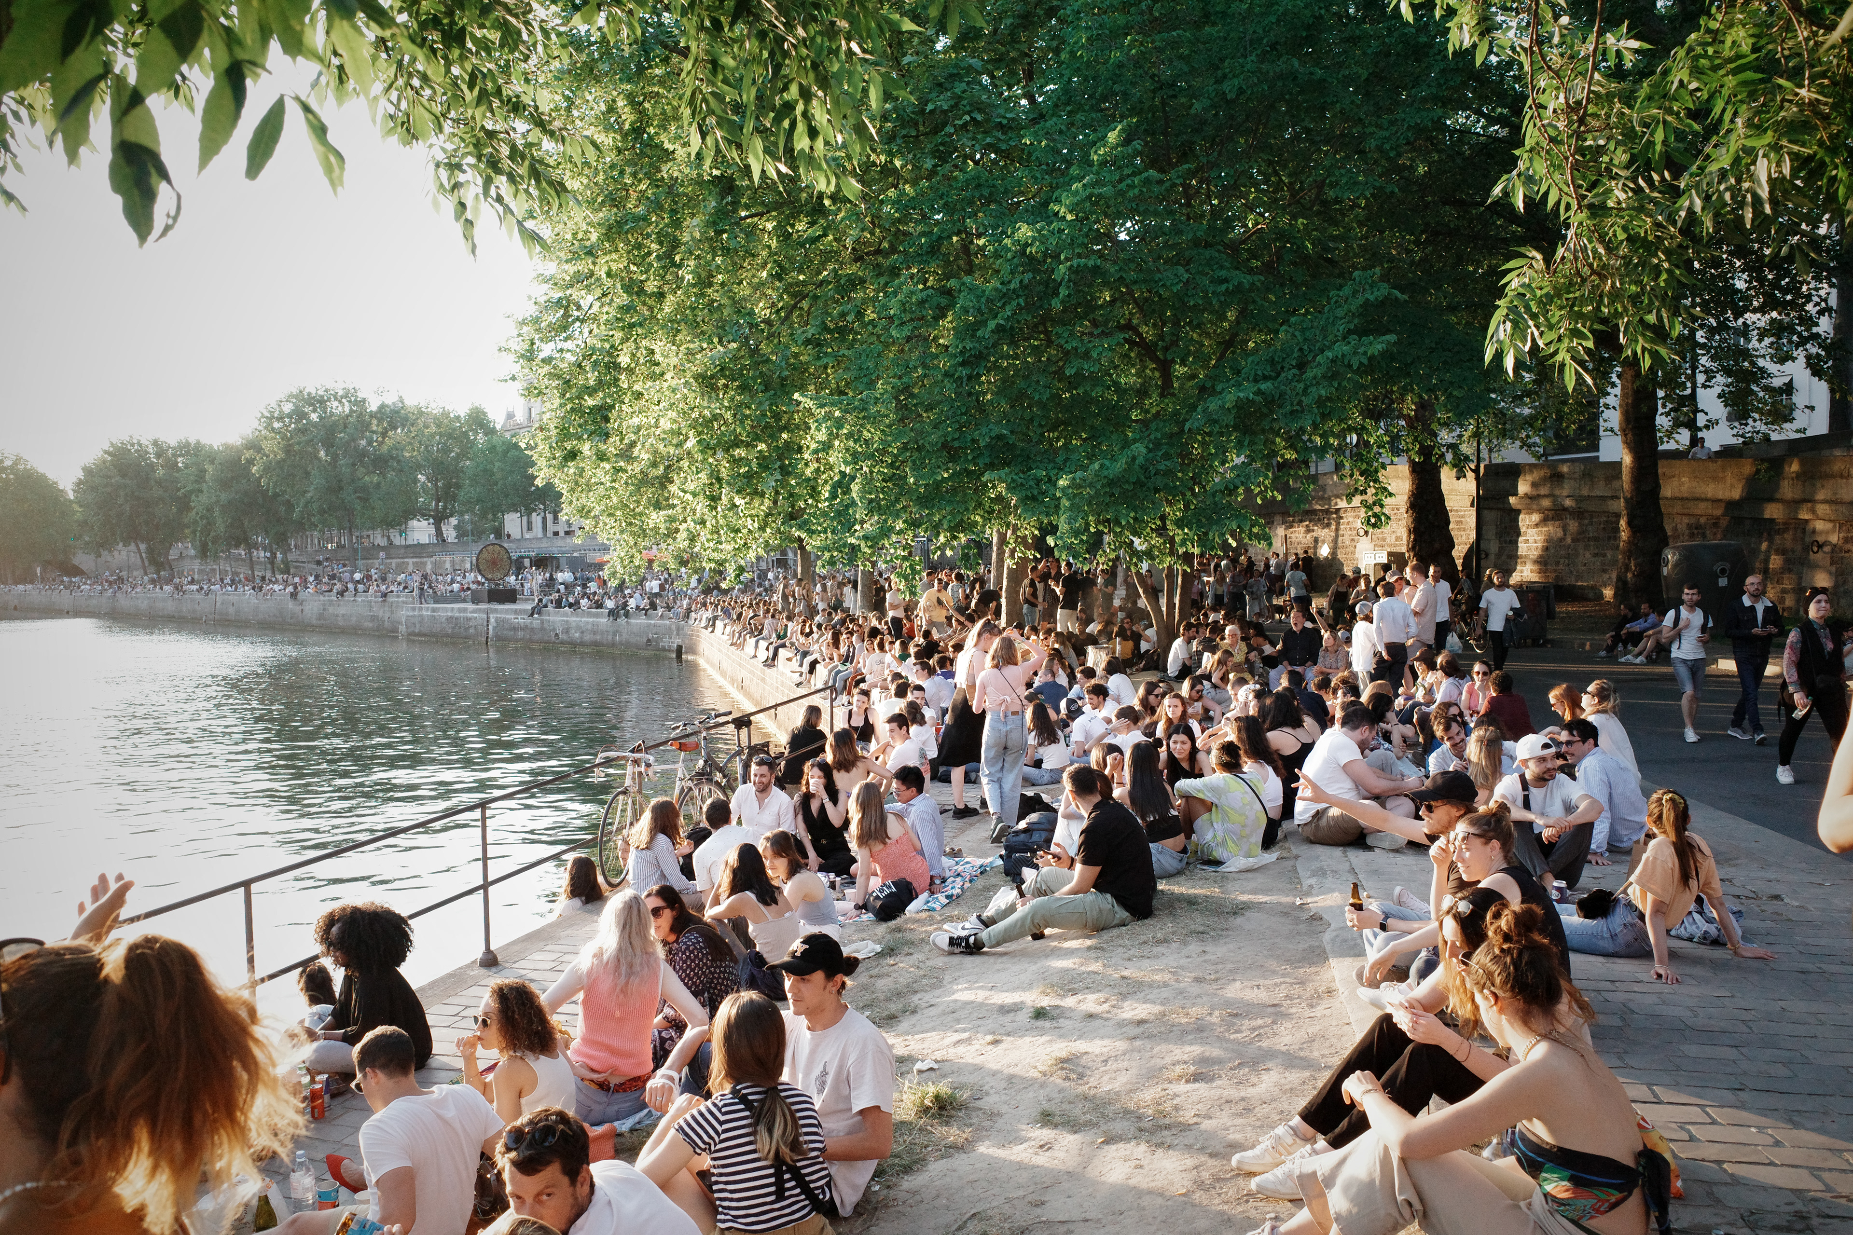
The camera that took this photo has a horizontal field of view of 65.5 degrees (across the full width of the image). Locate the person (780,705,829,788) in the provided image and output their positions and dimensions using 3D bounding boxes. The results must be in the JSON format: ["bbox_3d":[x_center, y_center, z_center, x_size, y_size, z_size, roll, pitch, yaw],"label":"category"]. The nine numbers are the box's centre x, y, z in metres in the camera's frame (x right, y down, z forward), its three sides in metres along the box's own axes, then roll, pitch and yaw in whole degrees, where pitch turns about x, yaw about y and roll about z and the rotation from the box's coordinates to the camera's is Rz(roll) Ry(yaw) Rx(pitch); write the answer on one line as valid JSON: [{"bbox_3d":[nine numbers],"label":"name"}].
[{"bbox_3d":[-1.308,1.395,15.600,0.480,0.880,0.650,-1,3,6],"label":"person"}]

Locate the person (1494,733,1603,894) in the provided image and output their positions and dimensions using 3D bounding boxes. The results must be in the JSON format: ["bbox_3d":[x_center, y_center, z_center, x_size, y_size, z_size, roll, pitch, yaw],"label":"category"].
[{"bbox_3d":[3.711,1.175,8.600,0.610,0.890,0.680,0,2,9],"label":"person"}]

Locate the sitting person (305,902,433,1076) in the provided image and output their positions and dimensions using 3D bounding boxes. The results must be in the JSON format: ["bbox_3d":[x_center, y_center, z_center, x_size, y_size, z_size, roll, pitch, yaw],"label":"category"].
[{"bbox_3d":[-2.674,1.778,6.870,0.660,0.835,0.600,-1,2,-12],"label":"sitting person"}]

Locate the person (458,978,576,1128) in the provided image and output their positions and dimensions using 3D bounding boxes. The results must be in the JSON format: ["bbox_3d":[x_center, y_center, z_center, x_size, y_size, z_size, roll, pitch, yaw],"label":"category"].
[{"bbox_3d":[-1.547,1.686,5.300,0.660,0.740,0.500,1,2,28],"label":"person"}]

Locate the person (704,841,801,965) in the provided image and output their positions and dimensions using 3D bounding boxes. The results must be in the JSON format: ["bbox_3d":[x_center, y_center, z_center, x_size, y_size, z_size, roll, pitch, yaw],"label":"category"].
[{"bbox_3d":[-1.046,1.660,8.300,0.640,0.760,0.480,2,4,44],"label":"person"}]

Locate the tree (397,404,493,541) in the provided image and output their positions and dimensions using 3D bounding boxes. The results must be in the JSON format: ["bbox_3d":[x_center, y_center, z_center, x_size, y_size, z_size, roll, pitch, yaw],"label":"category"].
[{"bbox_3d":[-41.876,-12.059,125.000,8.500,12.813,8.200,0,2,0],"label":"tree"}]

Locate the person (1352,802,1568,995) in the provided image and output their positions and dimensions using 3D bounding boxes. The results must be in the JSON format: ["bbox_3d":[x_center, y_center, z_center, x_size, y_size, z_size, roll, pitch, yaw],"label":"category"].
[{"bbox_3d":[2.357,1.250,6.350,0.890,0.890,0.500,0,2,9],"label":"person"}]

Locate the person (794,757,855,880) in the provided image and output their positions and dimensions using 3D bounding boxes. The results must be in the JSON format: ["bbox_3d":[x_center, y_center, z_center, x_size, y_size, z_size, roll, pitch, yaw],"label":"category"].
[{"bbox_3d":[-0.694,1.379,9.800,0.550,0.810,0.660,0,3,3],"label":"person"}]

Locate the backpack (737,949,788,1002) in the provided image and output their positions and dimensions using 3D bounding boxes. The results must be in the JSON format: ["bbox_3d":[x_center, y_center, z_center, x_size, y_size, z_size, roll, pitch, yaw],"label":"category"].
[{"bbox_3d":[-0.819,1.799,7.250,0.310,0.260,0.230,0,2,18],"label":"backpack"}]

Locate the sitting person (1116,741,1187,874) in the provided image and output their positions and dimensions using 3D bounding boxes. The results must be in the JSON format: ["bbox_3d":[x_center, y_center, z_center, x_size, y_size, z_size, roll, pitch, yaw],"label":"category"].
[{"bbox_3d":[1.365,1.165,8.850,0.500,0.830,0.660,-2,3,-30],"label":"sitting person"}]

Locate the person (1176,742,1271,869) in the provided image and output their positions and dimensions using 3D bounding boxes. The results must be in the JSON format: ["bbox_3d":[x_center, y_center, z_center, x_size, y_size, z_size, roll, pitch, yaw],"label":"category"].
[{"bbox_3d":[1.872,1.185,9.250,0.520,0.809,0.650,-2,2,-41],"label":"person"}]

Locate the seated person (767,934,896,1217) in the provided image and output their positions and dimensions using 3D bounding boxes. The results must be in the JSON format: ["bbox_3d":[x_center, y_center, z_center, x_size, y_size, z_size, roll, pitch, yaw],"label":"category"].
[{"bbox_3d":[-0.428,1.430,4.420,0.770,0.880,0.500,-3,3,-34],"label":"seated person"}]

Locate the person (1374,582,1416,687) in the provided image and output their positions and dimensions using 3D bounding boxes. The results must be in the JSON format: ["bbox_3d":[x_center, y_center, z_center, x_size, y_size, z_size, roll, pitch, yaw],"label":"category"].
[{"bbox_3d":[5.329,0.478,16.400,0.500,1.760,0.340,0,3,24],"label":"person"}]

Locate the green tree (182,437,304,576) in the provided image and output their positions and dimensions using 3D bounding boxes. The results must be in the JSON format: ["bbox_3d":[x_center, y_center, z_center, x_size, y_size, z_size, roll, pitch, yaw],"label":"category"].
[{"bbox_3d":[-61.703,-9.798,130.000,10.000,12.800,9.500,-1,3,-17],"label":"green tree"}]

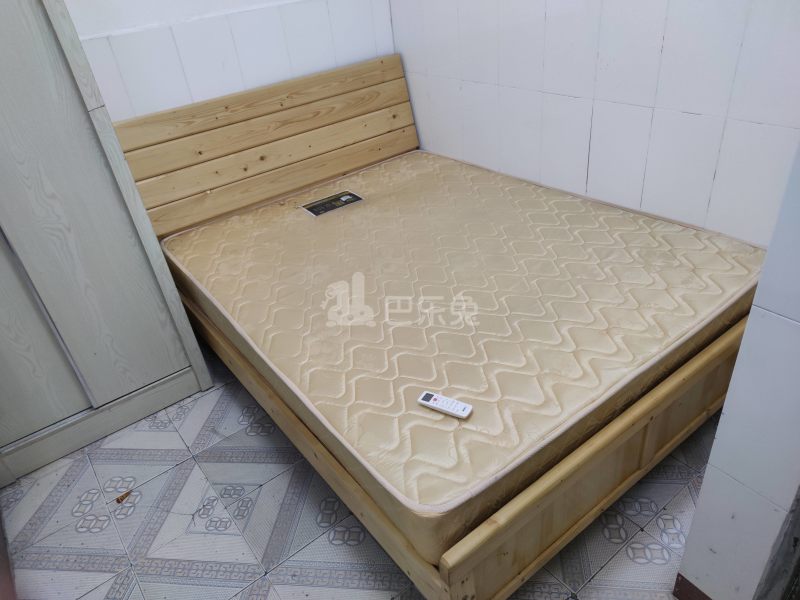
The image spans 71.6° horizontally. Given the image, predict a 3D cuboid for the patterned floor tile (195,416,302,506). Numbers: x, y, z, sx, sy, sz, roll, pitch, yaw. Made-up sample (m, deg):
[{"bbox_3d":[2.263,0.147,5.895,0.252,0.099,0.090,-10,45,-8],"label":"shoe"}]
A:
[{"bbox_3d":[-0.535,0.564,1.974,0.300,0.010,0.300,-26,36,-28],"label":"patterned floor tile"}]

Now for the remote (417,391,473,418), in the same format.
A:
[{"bbox_3d":[0.109,0.258,1.345,0.129,0.018,0.041,13,37,29],"label":"remote"}]

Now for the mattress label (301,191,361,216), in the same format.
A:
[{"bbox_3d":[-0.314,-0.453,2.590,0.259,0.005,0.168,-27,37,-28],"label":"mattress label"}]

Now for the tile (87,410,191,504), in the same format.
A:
[{"bbox_3d":[-0.957,0.572,2.040,0.300,0.010,0.300,-26,36,-29],"label":"tile"}]

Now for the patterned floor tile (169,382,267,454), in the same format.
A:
[{"bbox_3d":[-0.716,0.455,2.186,0.300,0.010,0.300,-26,36,-28],"label":"patterned floor tile"}]

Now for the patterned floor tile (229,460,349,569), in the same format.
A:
[{"bbox_3d":[-0.354,0.674,1.761,0.300,0.010,0.300,-26,36,-28],"label":"patterned floor tile"}]

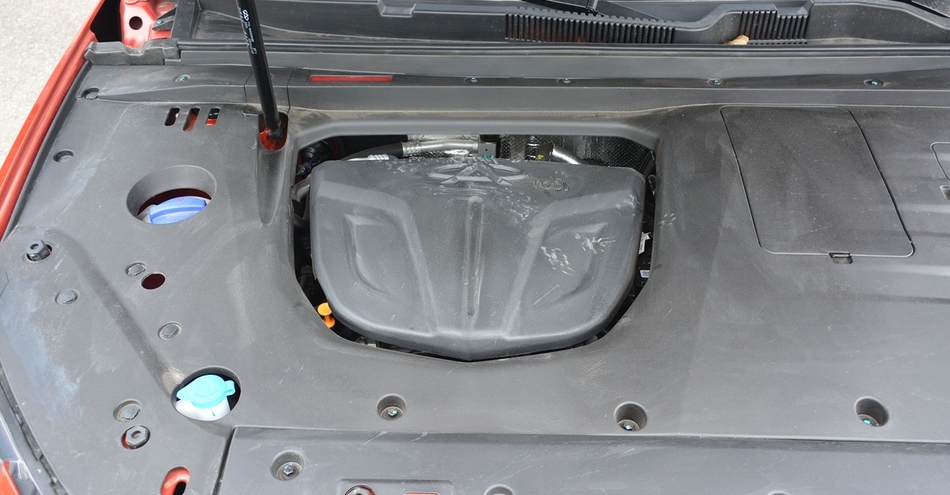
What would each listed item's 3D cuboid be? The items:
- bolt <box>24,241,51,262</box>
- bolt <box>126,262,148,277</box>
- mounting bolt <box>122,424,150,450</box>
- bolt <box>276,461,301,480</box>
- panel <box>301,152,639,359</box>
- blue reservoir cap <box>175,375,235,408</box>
[{"bbox_3d":[-0.542,0.004,1.080,0.025,0.022,0.025,1,46,0],"label":"bolt"},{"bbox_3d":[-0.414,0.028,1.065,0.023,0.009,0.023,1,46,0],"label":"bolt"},{"bbox_3d":[-0.349,0.196,0.899,0.026,0.020,0.026,1,46,0],"label":"mounting bolt"},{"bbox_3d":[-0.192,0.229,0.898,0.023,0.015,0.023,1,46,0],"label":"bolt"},{"bbox_3d":[0.004,0.026,1.146,0.445,0.090,0.345,1,45,0],"label":"panel"},{"bbox_3d":[-0.300,0.162,0.974,0.063,0.024,0.045,-9,44,-10],"label":"blue reservoir cap"}]

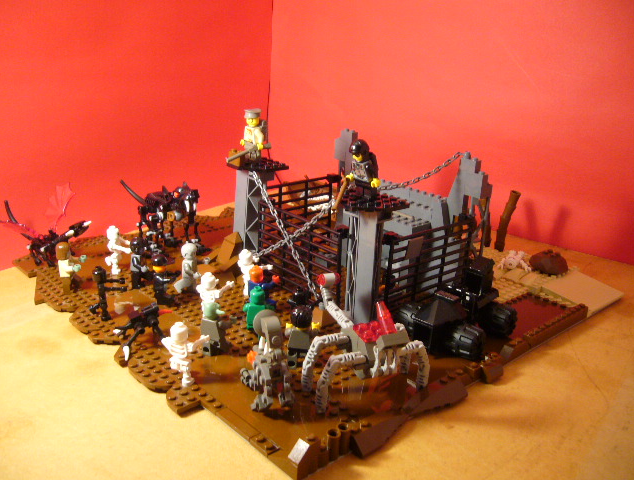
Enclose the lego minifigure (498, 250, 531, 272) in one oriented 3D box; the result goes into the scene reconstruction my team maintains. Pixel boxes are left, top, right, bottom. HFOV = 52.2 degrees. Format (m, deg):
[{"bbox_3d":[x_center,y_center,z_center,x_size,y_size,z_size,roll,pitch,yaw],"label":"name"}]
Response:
[{"bbox_3d":[0.193,0.019,0.627,0.031,0.011,0.042,10,20,22],"label":"lego minifigure"}]

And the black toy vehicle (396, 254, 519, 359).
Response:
[{"bbox_3d":[0.103,0.045,0.478,0.071,0.057,0.086,17,23,37],"label":"black toy vehicle"}]

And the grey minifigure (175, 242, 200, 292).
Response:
[{"bbox_3d":[-0.104,0.024,0.528,0.023,0.041,0.026,3,19,1],"label":"grey minifigure"}]

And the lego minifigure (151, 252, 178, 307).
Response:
[{"bbox_3d":[-0.119,0.030,0.505,0.021,0.042,0.025,-4,20,-20],"label":"lego minifigure"}]

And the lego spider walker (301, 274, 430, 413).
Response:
[{"bbox_3d":[0.025,0.060,0.408,0.078,0.066,0.062,-6,21,-26],"label":"lego spider walker"}]

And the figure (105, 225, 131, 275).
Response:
[{"bbox_3d":[-0.173,0.009,0.563,0.025,0.042,0.024,-3,19,-15],"label":"figure"}]

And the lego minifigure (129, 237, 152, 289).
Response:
[{"bbox_3d":[-0.145,0.019,0.535,0.019,0.042,0.025,-1,19,-9],"label":"lego minifigure"}]

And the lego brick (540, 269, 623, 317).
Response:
[{"bbox_3d":[0.240,0.047,0.579,0.064,0.011,0.048,-14,25,-41],"label":"lego brick"}]

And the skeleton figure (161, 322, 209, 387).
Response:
[{"bbox_3d":[-0.079,0.069,0.396,0.024,0.042,0.022,16,23,35],"label":"skeleton figure"}]

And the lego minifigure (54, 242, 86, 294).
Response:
[{"bbox_3d":[-0.198,0.022,0.522,0.022,0.043,0.023,-10,22,-33],"label":"lego minifigure"}]

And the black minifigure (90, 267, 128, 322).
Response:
[{"bbox_3d":[-0.152,0.039,0.474,0.028,0.042,0.023,-4,20,-19],"label":"black minifigure"}]

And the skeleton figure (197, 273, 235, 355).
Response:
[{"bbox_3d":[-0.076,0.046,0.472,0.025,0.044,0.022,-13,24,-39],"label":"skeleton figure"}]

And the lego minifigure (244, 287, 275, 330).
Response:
[{"bbox_3d":[-0.043,0.052,0.459,0.024,0.040,0.018,7,19,12],"label":"lego minifigure"}]

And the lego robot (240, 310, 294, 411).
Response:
[{"bbox_3d":[-0.029,0.068,0.382,0.033,0.061,0.029,-14,25,-41],"label":"lego robot"}]

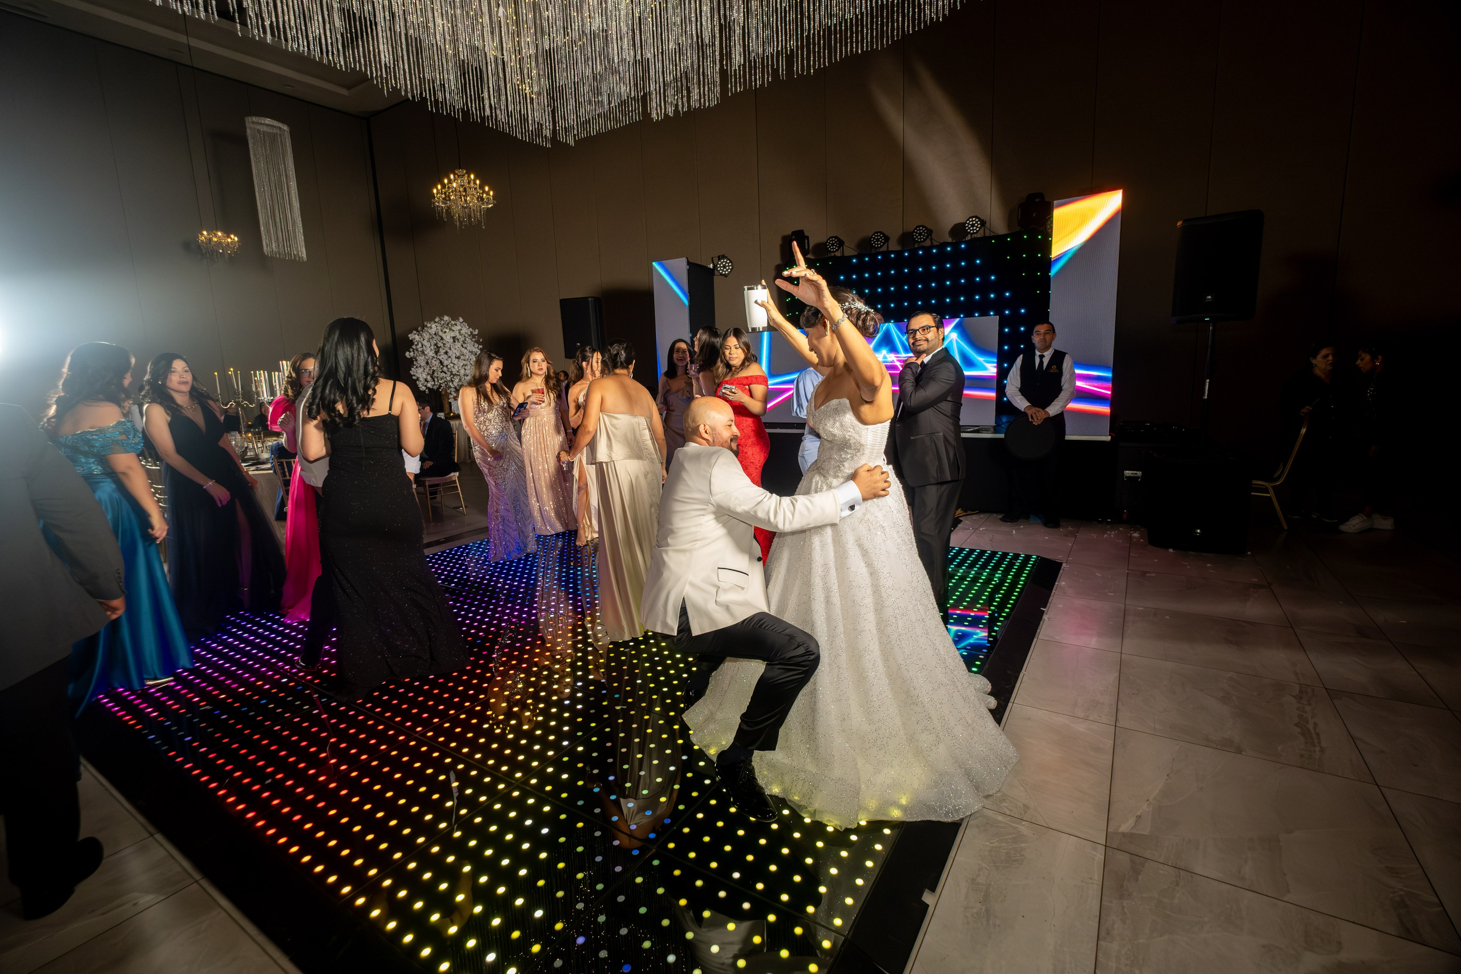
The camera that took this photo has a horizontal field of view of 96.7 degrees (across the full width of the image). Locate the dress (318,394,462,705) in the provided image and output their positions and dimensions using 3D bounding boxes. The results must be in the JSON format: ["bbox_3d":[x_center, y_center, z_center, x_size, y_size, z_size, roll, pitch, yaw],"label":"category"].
[{"bbox_3d":[-1.665,0.246,3.111,0.550,1.300,0.560,-8,12,-29],"label":"dress"}]

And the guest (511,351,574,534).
[{"bbox_3d":[-1.717,-0.421,5.939,0.500,1.680,0.420,-4,10,-11],"label":"guest"}]

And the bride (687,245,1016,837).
[{"bbox_3d":[0.422,0.040,2.469,1.220,1.850,1.150,-4,10,-11],"label":"bride"}]

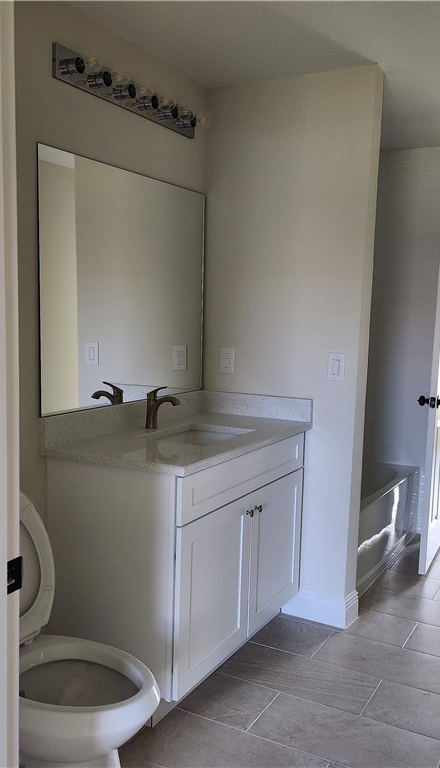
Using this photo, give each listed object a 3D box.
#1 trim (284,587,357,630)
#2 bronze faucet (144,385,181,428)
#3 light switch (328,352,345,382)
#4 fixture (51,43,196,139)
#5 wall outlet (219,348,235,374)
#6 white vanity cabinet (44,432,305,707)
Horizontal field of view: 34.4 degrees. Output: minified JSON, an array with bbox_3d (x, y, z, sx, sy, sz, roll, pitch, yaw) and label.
[{"bbox_3d":[0.468,1.016,3.309,0.330,0.133,0.145,5,7,28],"label":"trim"},{"bbox_3d":[-0.233,0.098,2.874,0.153,0.174,0.050,5,7,28],"label":"bronze faucet"},{"bbox_3d":[0.513,-0.073,3.113,0.079,0.121,0.011,5,7,28],"label":"light switch"},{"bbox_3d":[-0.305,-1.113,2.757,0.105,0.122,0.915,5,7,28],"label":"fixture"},{"bbox_3d":[0.036,-0.107,3.365,0.075,0.116,0.011,5,7,28],"label":"wall outlet"},{"bbox_3d":[-0.127,0.666,2.885,0.550,0.870,1.085,5,7,28],"label":"white vanity cabinet"}]

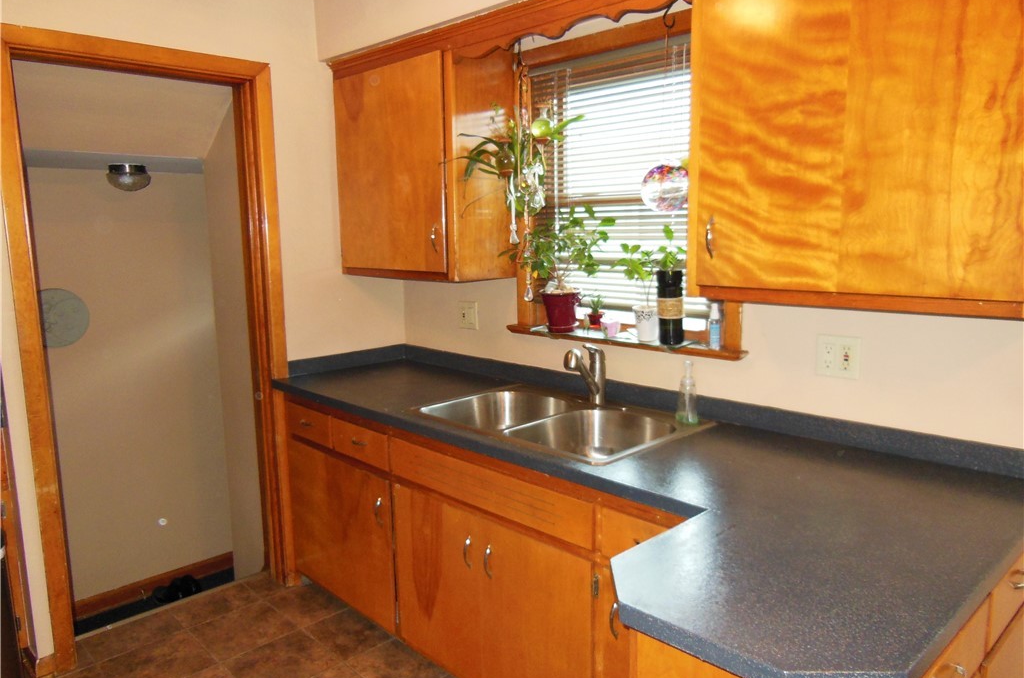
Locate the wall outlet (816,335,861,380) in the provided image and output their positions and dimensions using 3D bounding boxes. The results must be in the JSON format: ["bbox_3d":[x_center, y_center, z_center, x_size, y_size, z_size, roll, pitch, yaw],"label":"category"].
[{"bbox_3d":[0.877,0.048,1.988,0.009,0.113,0.115,-9,11,-43],"label":"wall outlet"}]

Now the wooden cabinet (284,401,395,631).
[{"bbox_3d":[-0.438,0.618,3.022,0.624,0.741,0.736,-9,11,-43],"label":"wooden cabinet"}]

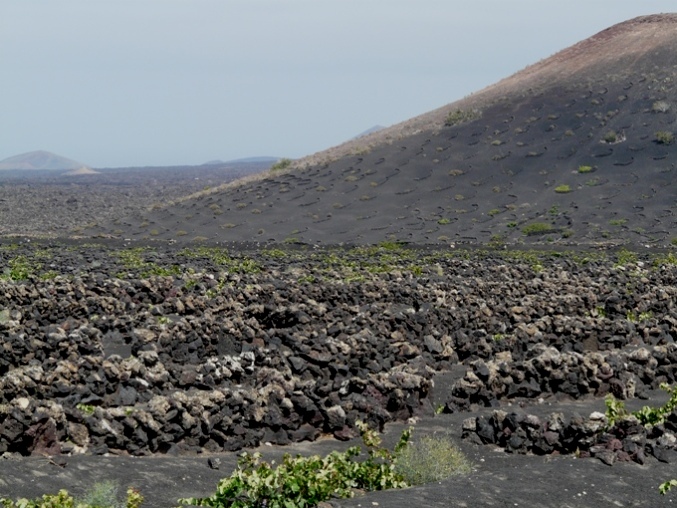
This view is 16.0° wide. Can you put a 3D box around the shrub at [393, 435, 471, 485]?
[{"bbox_3d":[1.016,2.232,26.000,0.810,0.510,0.740,0,2,0],"label":"shrub"}]

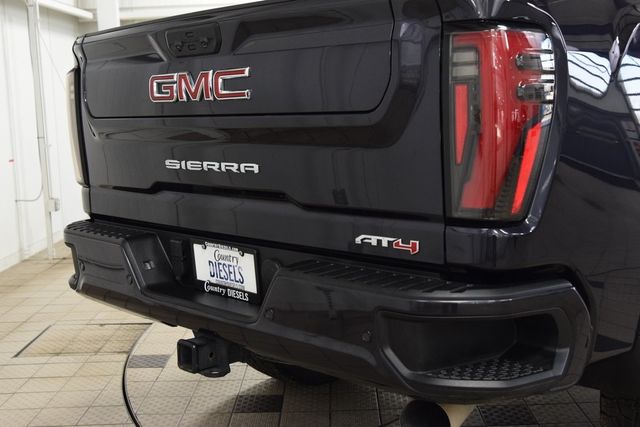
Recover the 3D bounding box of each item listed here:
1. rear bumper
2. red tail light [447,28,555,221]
[{"bbox_3d":[-0.220,0.224,2.551,0.395,0.257,2.020,-8,10,-43],"label":"rear bumper"},{"bbox_3d":[0.391,-0.192,1.856,0.185,0.409,0.163,-8,10,-43],"label":"red tail light"}]

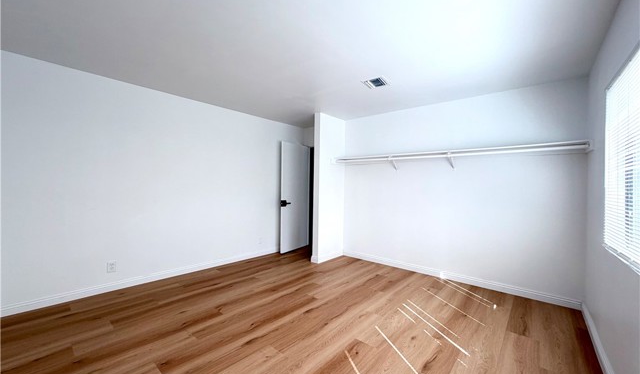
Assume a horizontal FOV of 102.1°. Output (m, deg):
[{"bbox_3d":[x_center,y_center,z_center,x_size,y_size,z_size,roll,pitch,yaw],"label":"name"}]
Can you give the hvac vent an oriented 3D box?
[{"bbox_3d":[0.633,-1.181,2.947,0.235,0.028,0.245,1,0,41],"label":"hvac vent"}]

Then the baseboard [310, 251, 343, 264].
[{"bbox_3d":[0.135,1.183,4.475,0.152,0.102,0.683,1,0,41],"label":"baseboard"}]

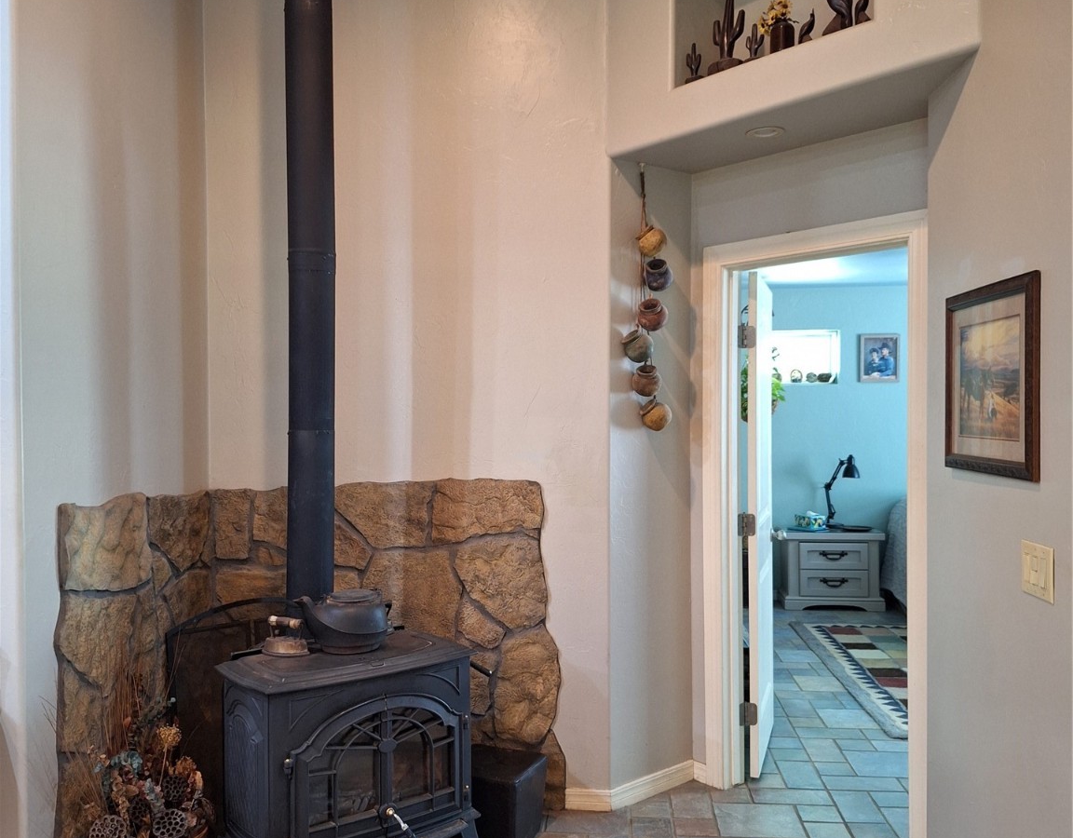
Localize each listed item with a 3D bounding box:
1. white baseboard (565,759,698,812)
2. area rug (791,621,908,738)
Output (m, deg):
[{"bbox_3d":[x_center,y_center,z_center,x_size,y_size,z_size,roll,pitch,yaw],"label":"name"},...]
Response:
[{"bbox_3d":[0.383,1.418,3.697,0.575,0.084,0.165,-1,1,-41],"label":"white baseboard"},{"bbox_3d":[2.442,1.418,5.384,1.500,0.012,2.313,0,1,4],"label":"area rug"}]

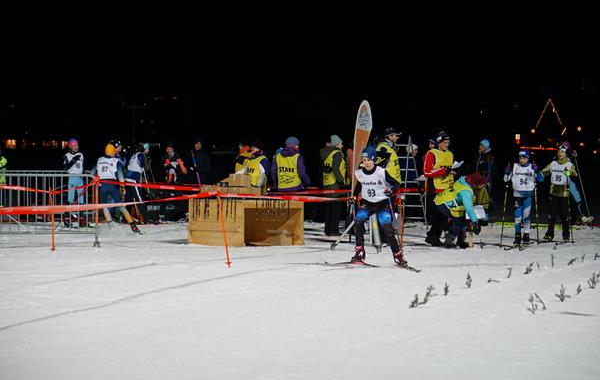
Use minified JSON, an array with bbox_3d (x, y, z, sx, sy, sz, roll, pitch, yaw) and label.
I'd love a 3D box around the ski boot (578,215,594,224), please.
[{"bbox_3d":[5.368,0.553,35.600,0.290,0.180,0.120,1,2,26],"label":"ski boot"}]

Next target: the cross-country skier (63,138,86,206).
[{"bbox_3d":[-4.256,-0.132,35.700,0.470,1.660,0.380,0,2,-14],"label":"cross-country skier"}]

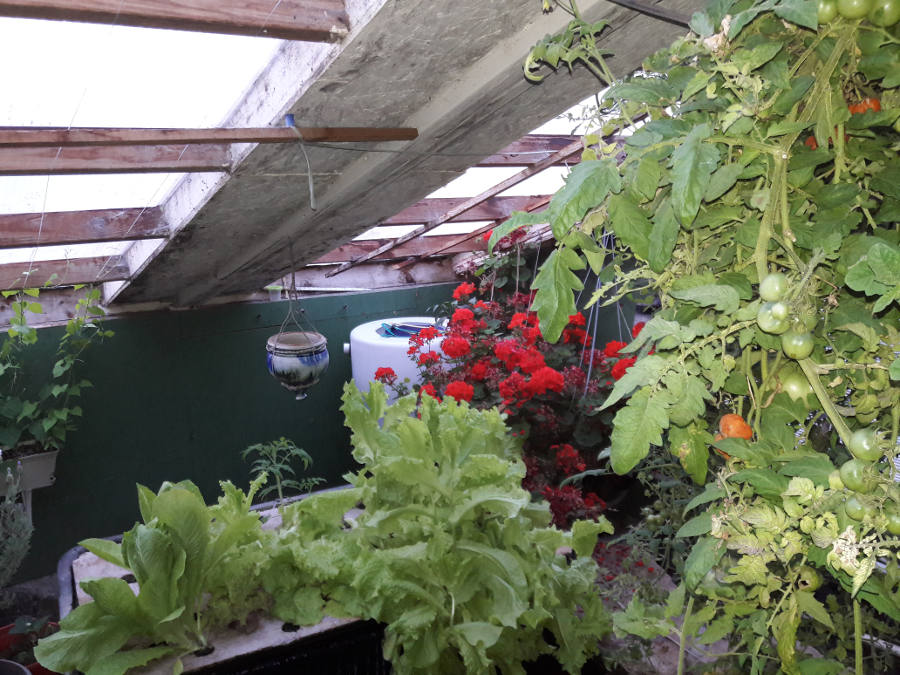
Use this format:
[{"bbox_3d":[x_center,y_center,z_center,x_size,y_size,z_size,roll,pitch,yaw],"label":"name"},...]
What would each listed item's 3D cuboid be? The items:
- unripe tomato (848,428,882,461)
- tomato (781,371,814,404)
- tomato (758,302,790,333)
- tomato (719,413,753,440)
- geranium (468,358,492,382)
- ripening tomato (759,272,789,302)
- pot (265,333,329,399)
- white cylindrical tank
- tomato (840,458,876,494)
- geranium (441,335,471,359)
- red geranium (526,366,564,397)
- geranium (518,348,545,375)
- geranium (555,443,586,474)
[{"bbox_3d":[0.606,0.157,1.060,0.048,0.046,0.048,-1,14,0],"label":"unripe tomato"},{"bbox_3d":[0.525,0.074,1.100,0.050,0.047,0.050,-1,14,0],"label":"tomato"},{"bbox_3d":[0.476,-0.028,1.070,0.048,0.047,0.048,-1,13,0],"label":"tomato"},{"bbox_3d":[0.451,0.142,1.150,0.053,0.048,0.053,-1,13,0],"label":"tomato"},{"bbox_3d":[0.096,0.107,2.370,0.074,0.075,0.074,-1,13,0],"label":"geranium"},{"bbox_3d":[0.475,-0.073,1.070,0.043,0.041,0.043,-1,14,0],"label":"ripening tomato"},{"bbox_3d":[-0.495,0.103,2.380,0.203,0.198,0.203,-1,14,0],"label":"pot"},{"bbox_3d":[-0.122,0.298,2.797,0.500,0.660,0.500,-1,13,0],"label":"white cylindrical tank"},{"bbox_3d":[0.596,0.202,1.060,0.050,0.048,0.050,-1,14,0],"label":"tomato"},{"bbox_3d":[0.018,0.029,2.320,0.093,0.078,0.090,-1,13,0],"label":"geranium"},{"bbox_3d":[0.278,0.128,2.120,0.107,0.085,0.100,-1,14,0],"label":"red geranium"},{"bbox_3d":[0.255,0.074,2.250,0.087,0.080,0.085,-1,13,0],"label":"geranium"},{"bbox_3d":[0.359,0.364,2.170,0.092,0.085,0.090,-1,14,0],"label":"geranium"}]

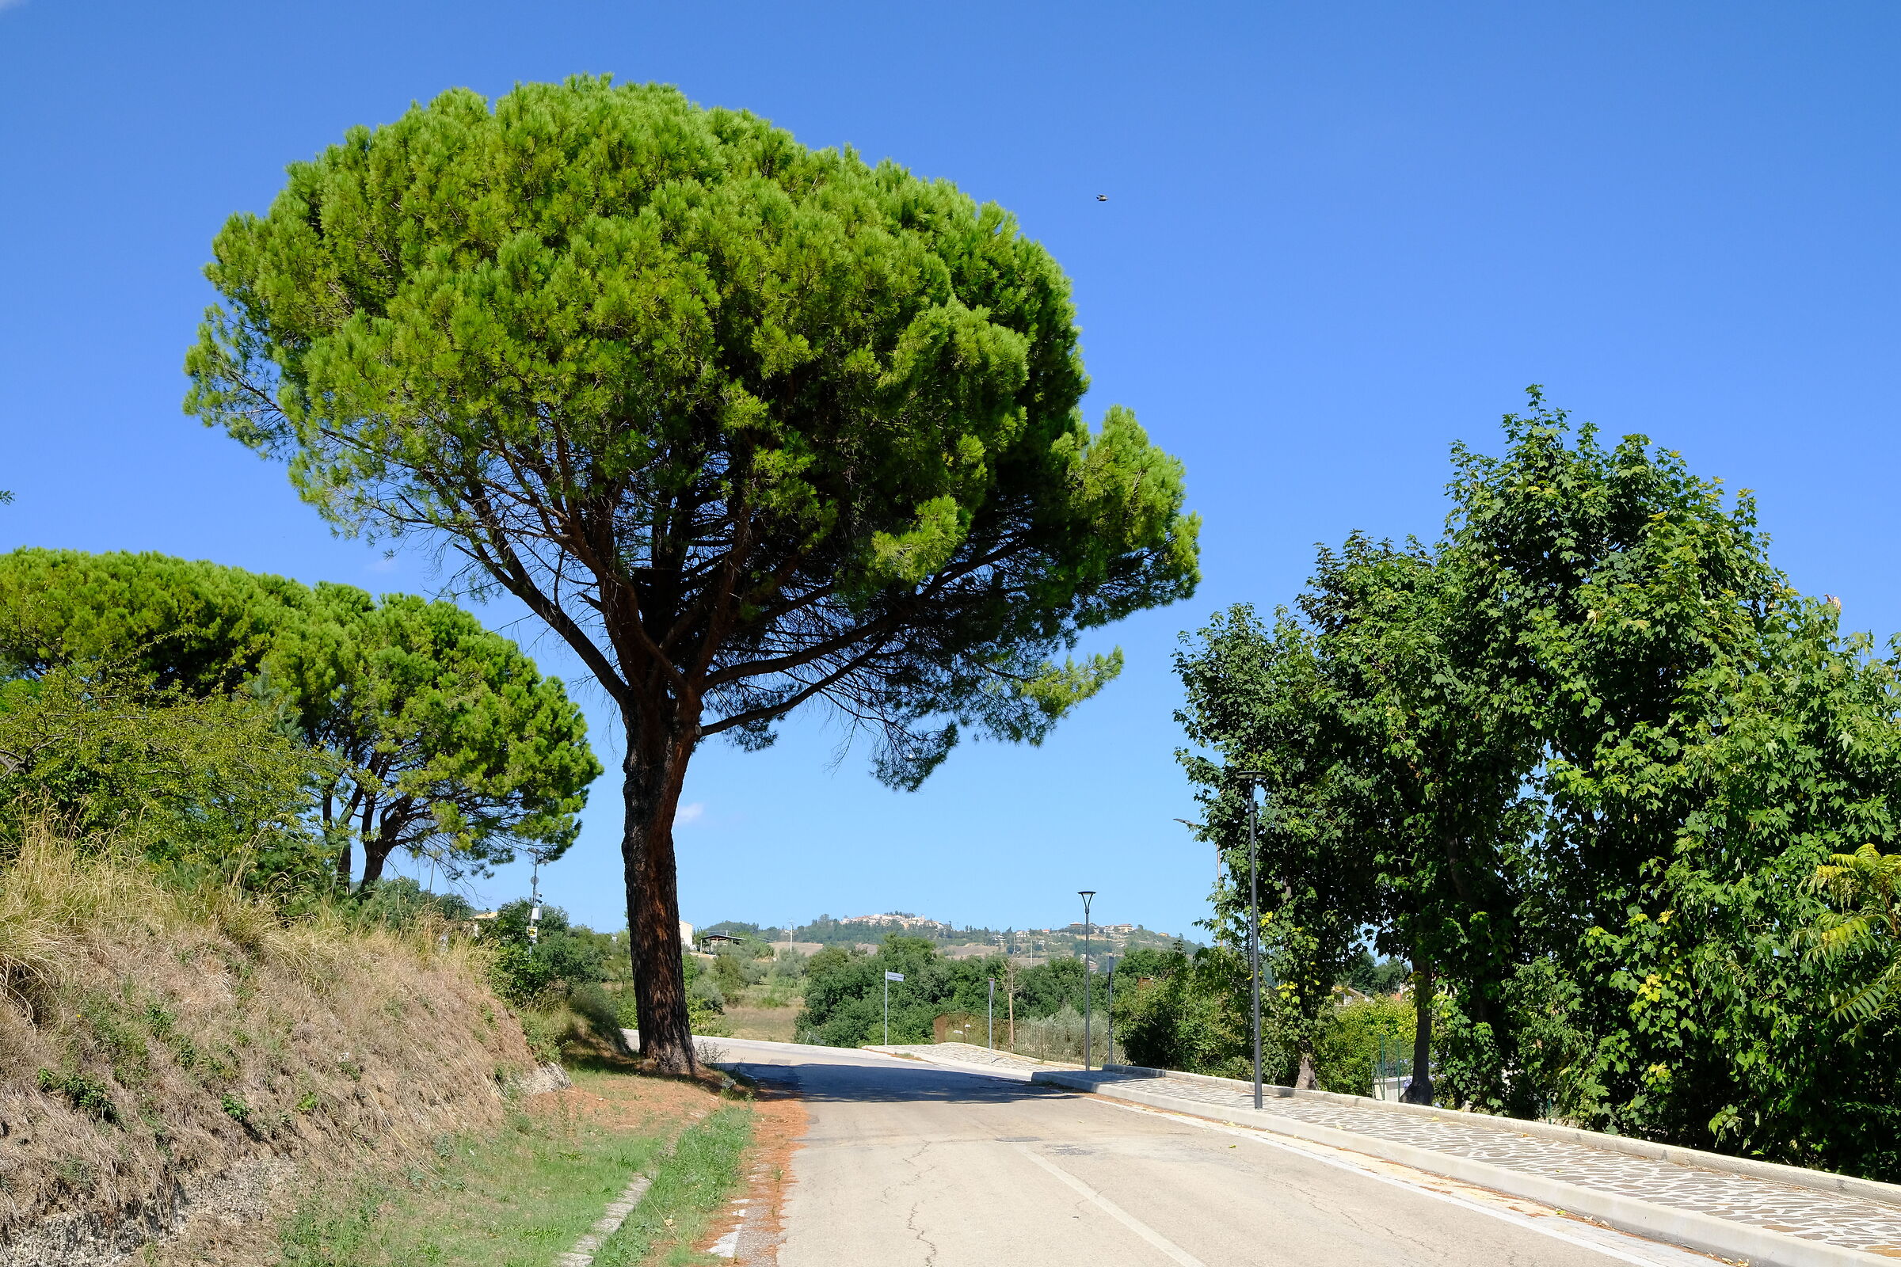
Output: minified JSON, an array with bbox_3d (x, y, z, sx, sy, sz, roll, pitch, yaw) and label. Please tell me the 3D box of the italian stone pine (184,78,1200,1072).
[{"bbox_3d":[-4.035,-0.667,30.839,16.400,15.500,15.580,0,-11,0],"label":"italian stone pine"}]

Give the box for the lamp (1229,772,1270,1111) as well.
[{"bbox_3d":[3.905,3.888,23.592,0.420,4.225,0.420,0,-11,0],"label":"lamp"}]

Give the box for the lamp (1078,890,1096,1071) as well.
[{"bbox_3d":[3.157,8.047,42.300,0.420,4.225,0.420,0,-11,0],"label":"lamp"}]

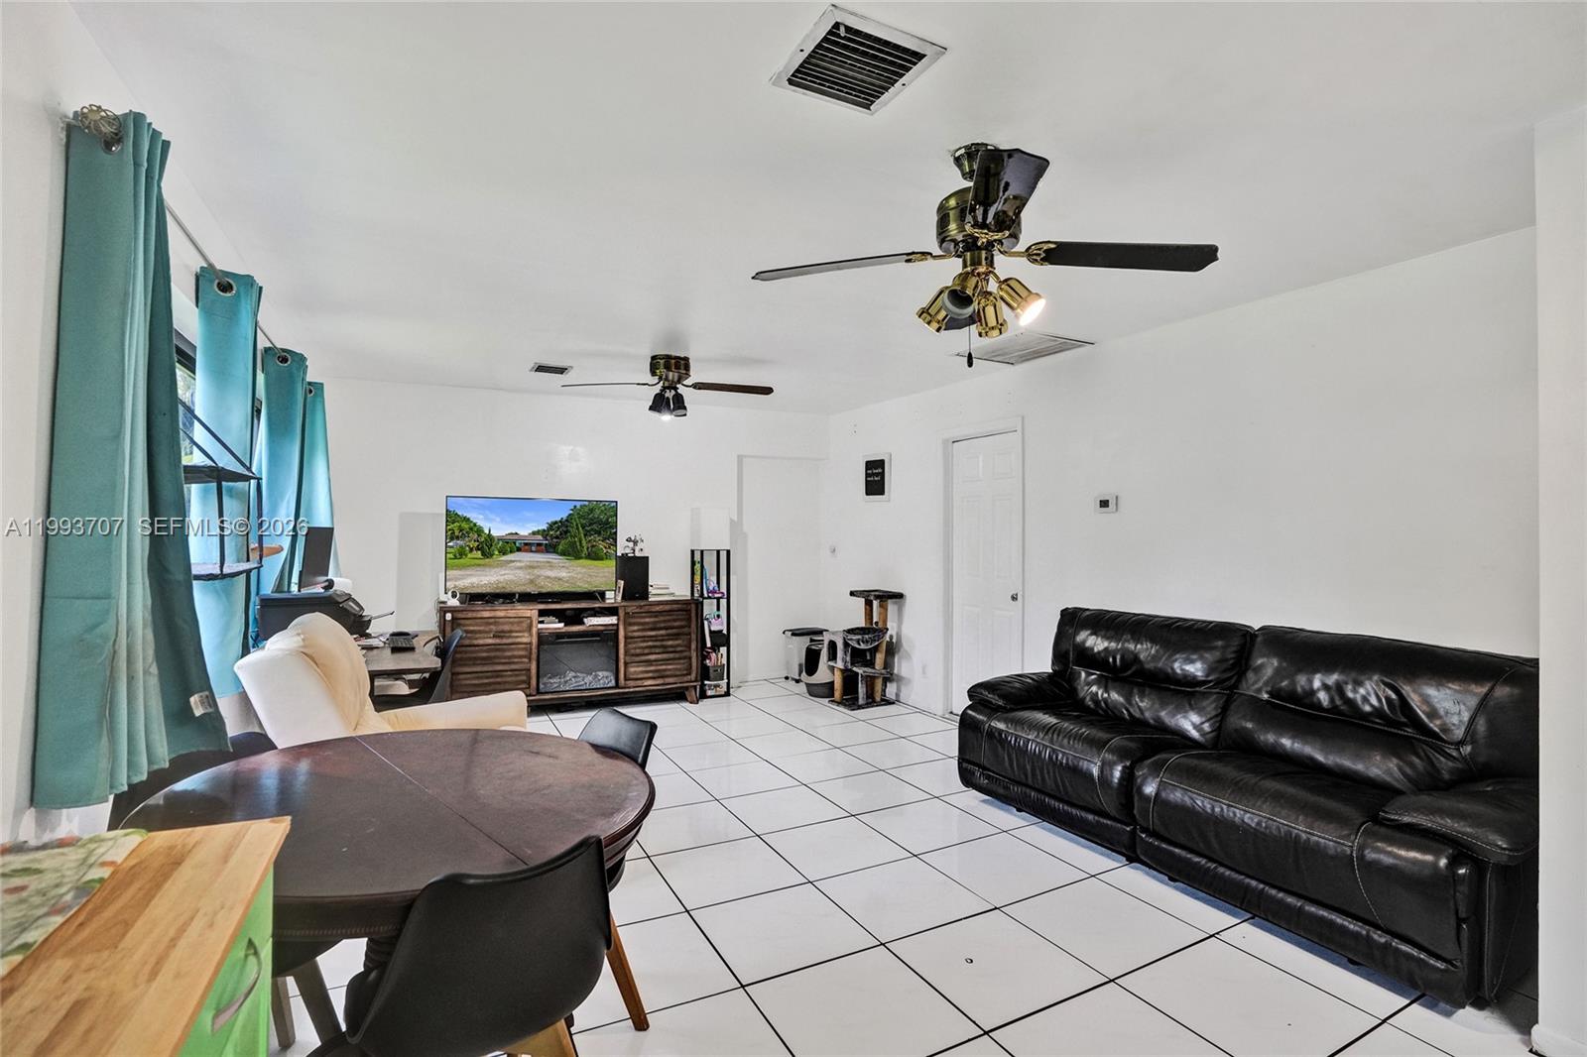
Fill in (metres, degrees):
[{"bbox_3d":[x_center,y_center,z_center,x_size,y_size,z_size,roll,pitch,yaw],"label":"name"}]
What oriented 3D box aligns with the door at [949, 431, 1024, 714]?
[{"bbox_3d":[1.325,0.379,4.899,0.050,2.030,0.653,0,0,-28],"label":"door"}]

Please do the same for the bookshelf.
[{"bbox_3d":[-0.685,0.783,5.961,0.216,1.236,0.211,0,0,-28],"label":"bookshelf"}]

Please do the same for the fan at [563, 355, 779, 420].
[{"bbox_3d":[-0.776,-0.867,4.357,1.306,0.392,1.306,0,0,-8],"label":"fan"}]

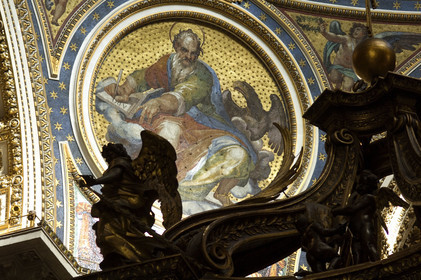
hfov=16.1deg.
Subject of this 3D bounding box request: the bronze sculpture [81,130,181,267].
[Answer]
[{"bbox_3d":[-1.869,1.703,35.493,2.300,4.000,2.000,5,-35,-7],"label":"bronze sculpture"}]

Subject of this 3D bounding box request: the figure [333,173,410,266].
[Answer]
[{"bbox_3d":[3.697,1.903,34.372,1.250,2.600,1.250,26,-42,-33],"label":"figure"}]

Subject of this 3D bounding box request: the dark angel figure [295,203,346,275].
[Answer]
[{"bbox_3d":[2.577,2.367,34.606,1.000,2.000,0.900,-18,-39,25],"label":"dark angel figure"}]

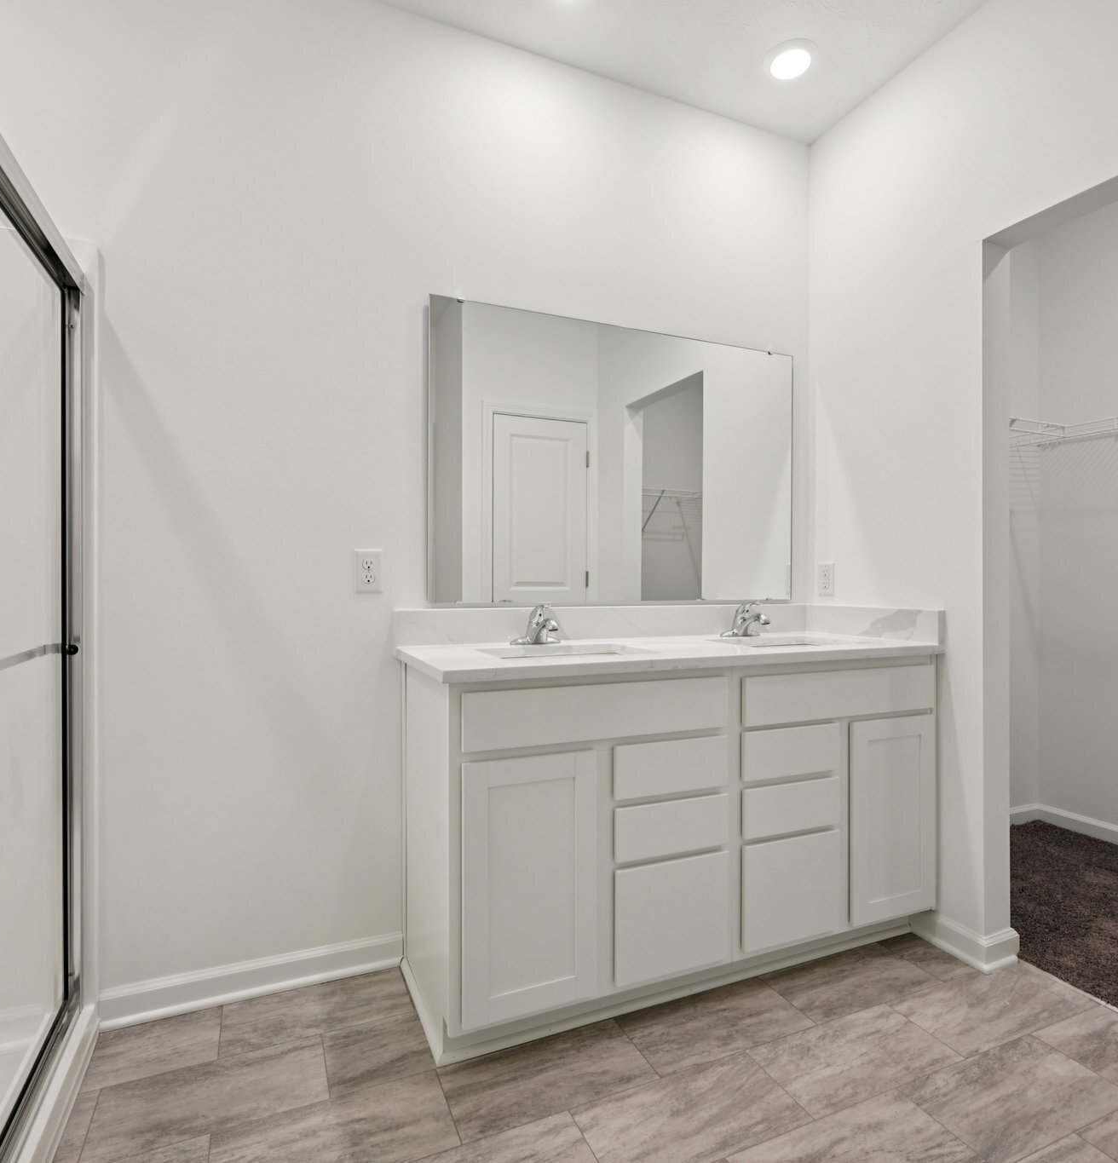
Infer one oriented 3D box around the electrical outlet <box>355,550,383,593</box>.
[{"bbox_3d":[-0.538,-0.028,1.924,0.077,0.122,0.010,0,0,-23],"label":"electrical outlet"}]

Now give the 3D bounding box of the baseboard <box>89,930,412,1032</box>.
[{"bbox_3d":[-0.788,1.057,1.806,0.734,0.088,0.025,0,0,-23],"label":"baseboard"}]

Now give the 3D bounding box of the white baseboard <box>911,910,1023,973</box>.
[{"bbox_3d":[1.226,1.062,2.053,0.157,0.088,0.245,0,0,-23],"label":"white baseboard"}]

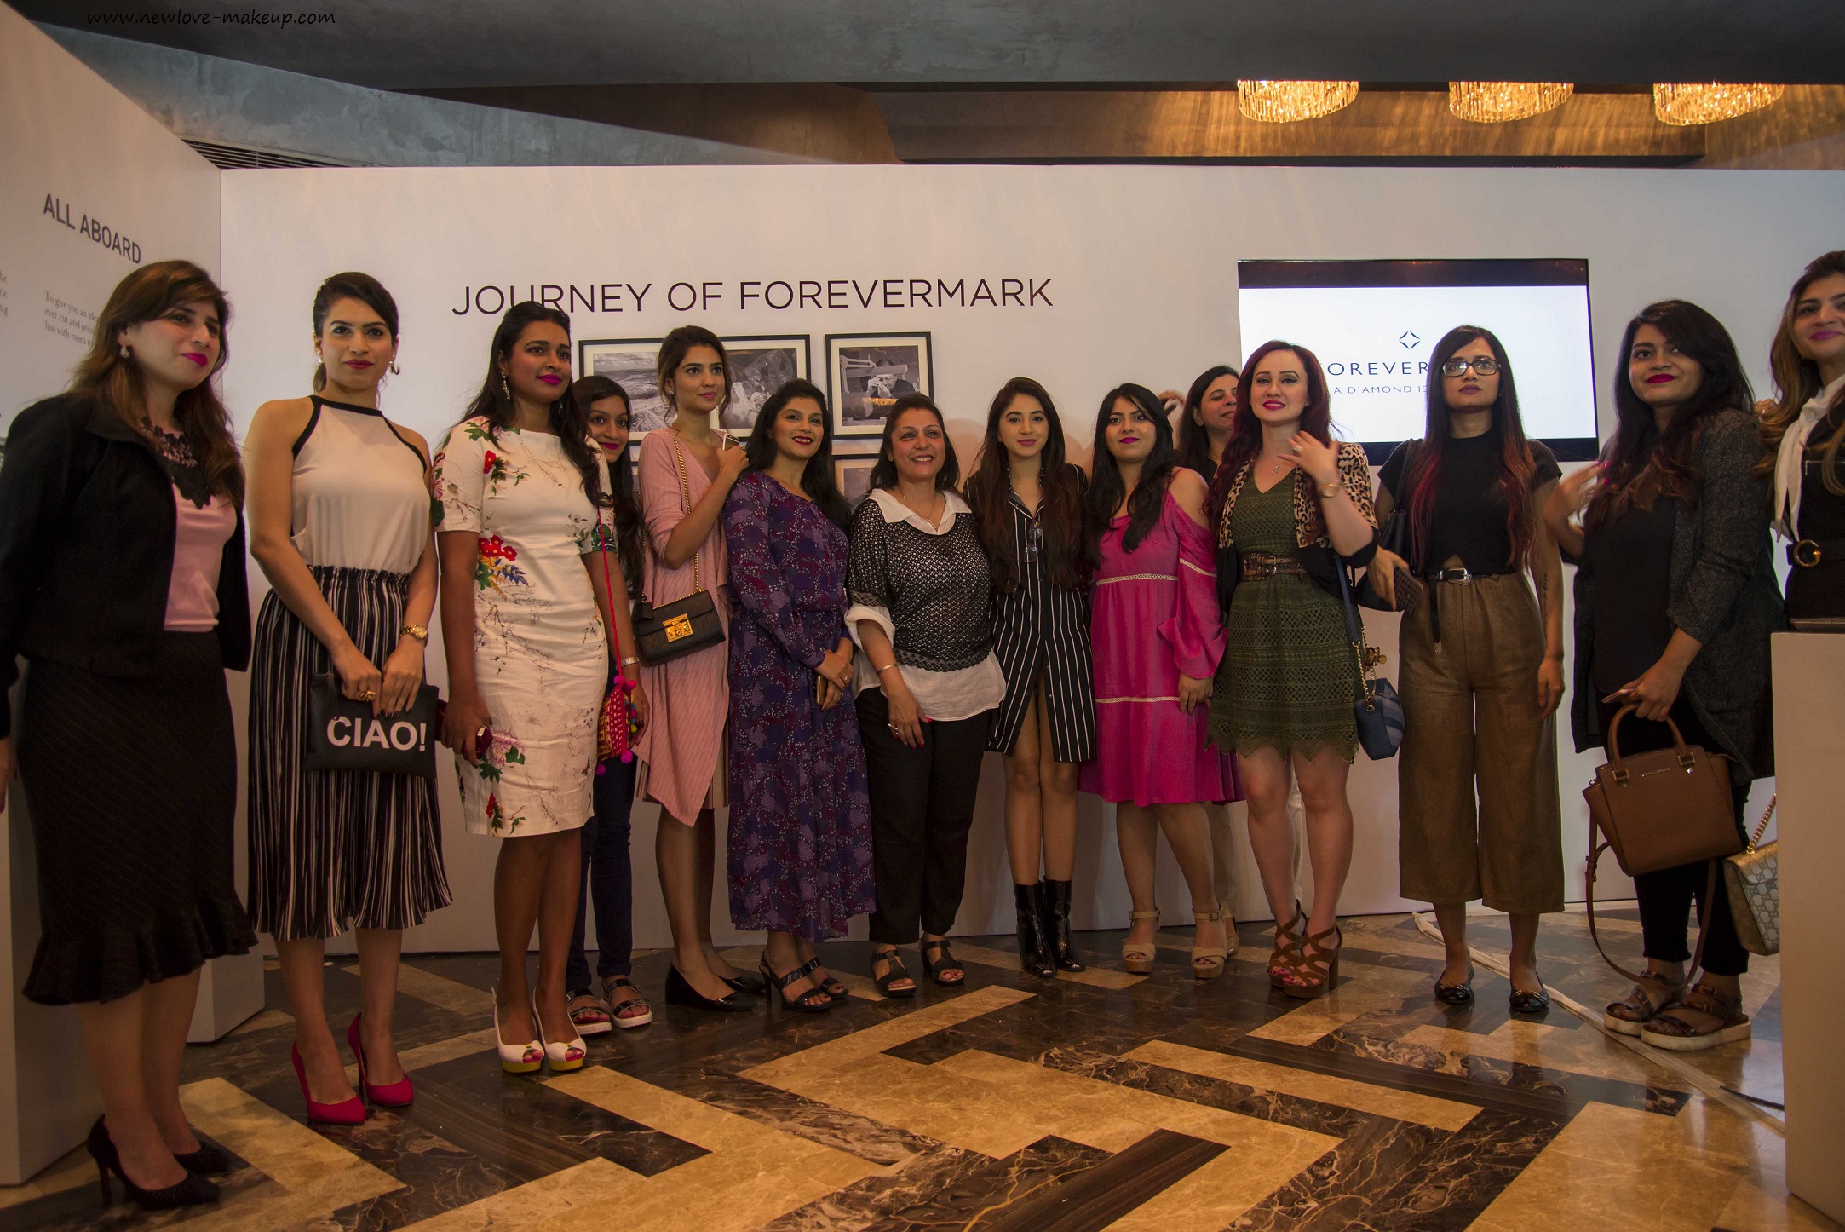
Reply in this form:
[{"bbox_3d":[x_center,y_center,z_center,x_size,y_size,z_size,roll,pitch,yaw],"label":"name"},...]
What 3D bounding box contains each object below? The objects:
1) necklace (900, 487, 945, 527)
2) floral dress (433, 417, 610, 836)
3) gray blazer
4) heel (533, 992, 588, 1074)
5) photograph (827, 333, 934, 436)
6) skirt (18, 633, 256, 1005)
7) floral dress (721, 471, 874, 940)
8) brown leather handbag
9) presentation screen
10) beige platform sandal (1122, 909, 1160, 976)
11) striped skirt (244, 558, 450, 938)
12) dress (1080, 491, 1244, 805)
[{"bbox_3d":[0.002,-0.311,3.360,0.125,0.120,0.110,-1,-2,-13],"label":"necklace"},{"bbox_3d":[-0.918,0.023,2.820,0.400,0.945,0.280,-1,-2,-31],"label":"floral dress"},{"bbox_3d":[1.687,-0.048,2.750,0.320,0.820,0.430,0,-2,-35],"label":"gray blazer"},{"bbox_3d":[-0.830,0.947,2.810,0.090,0.150,0.210,0,-2,-33],"label":"heel"},{"bbox_3d":[-0.139,-0.757,4.030,0.345,0.340,0.025,-2,-2,-4],"label":"photograph"},{"bbox_3d":[-1.359,0.346,2.130,0.340,0.630,0.350,-3,-2,31],"label":"skirt"},{"bbox_3d":[-0.327,0.233,3.260,0.400,1.200,0.320,0,-2,-38],"label":"floral dress"},{"bbox_3d":[1.564,0.481,2.600,0.310,0.580,0.160,-9,-5,24],"label":"brown leather handbag"},{"bbox_3d":[1.666,-0.858,4.140,1.210,0.690,0.070,-2,-2,-4],"label":"presentation screen"},{"bbox_3d":[0.627,0.934,3.530,0.100,0.155,0.220,-2,-2,13],"label":"beige platform sandal"},{"bbox_3d":[-1.172,0.279,2.510,0.380,0.740,0.320,0,-2,-37],"label":"striped skirt"},{"bbox_3d":[0.675,0.086,3.480,0.440,0.900,0.350,-2,-2,15],"label":"dress"}]

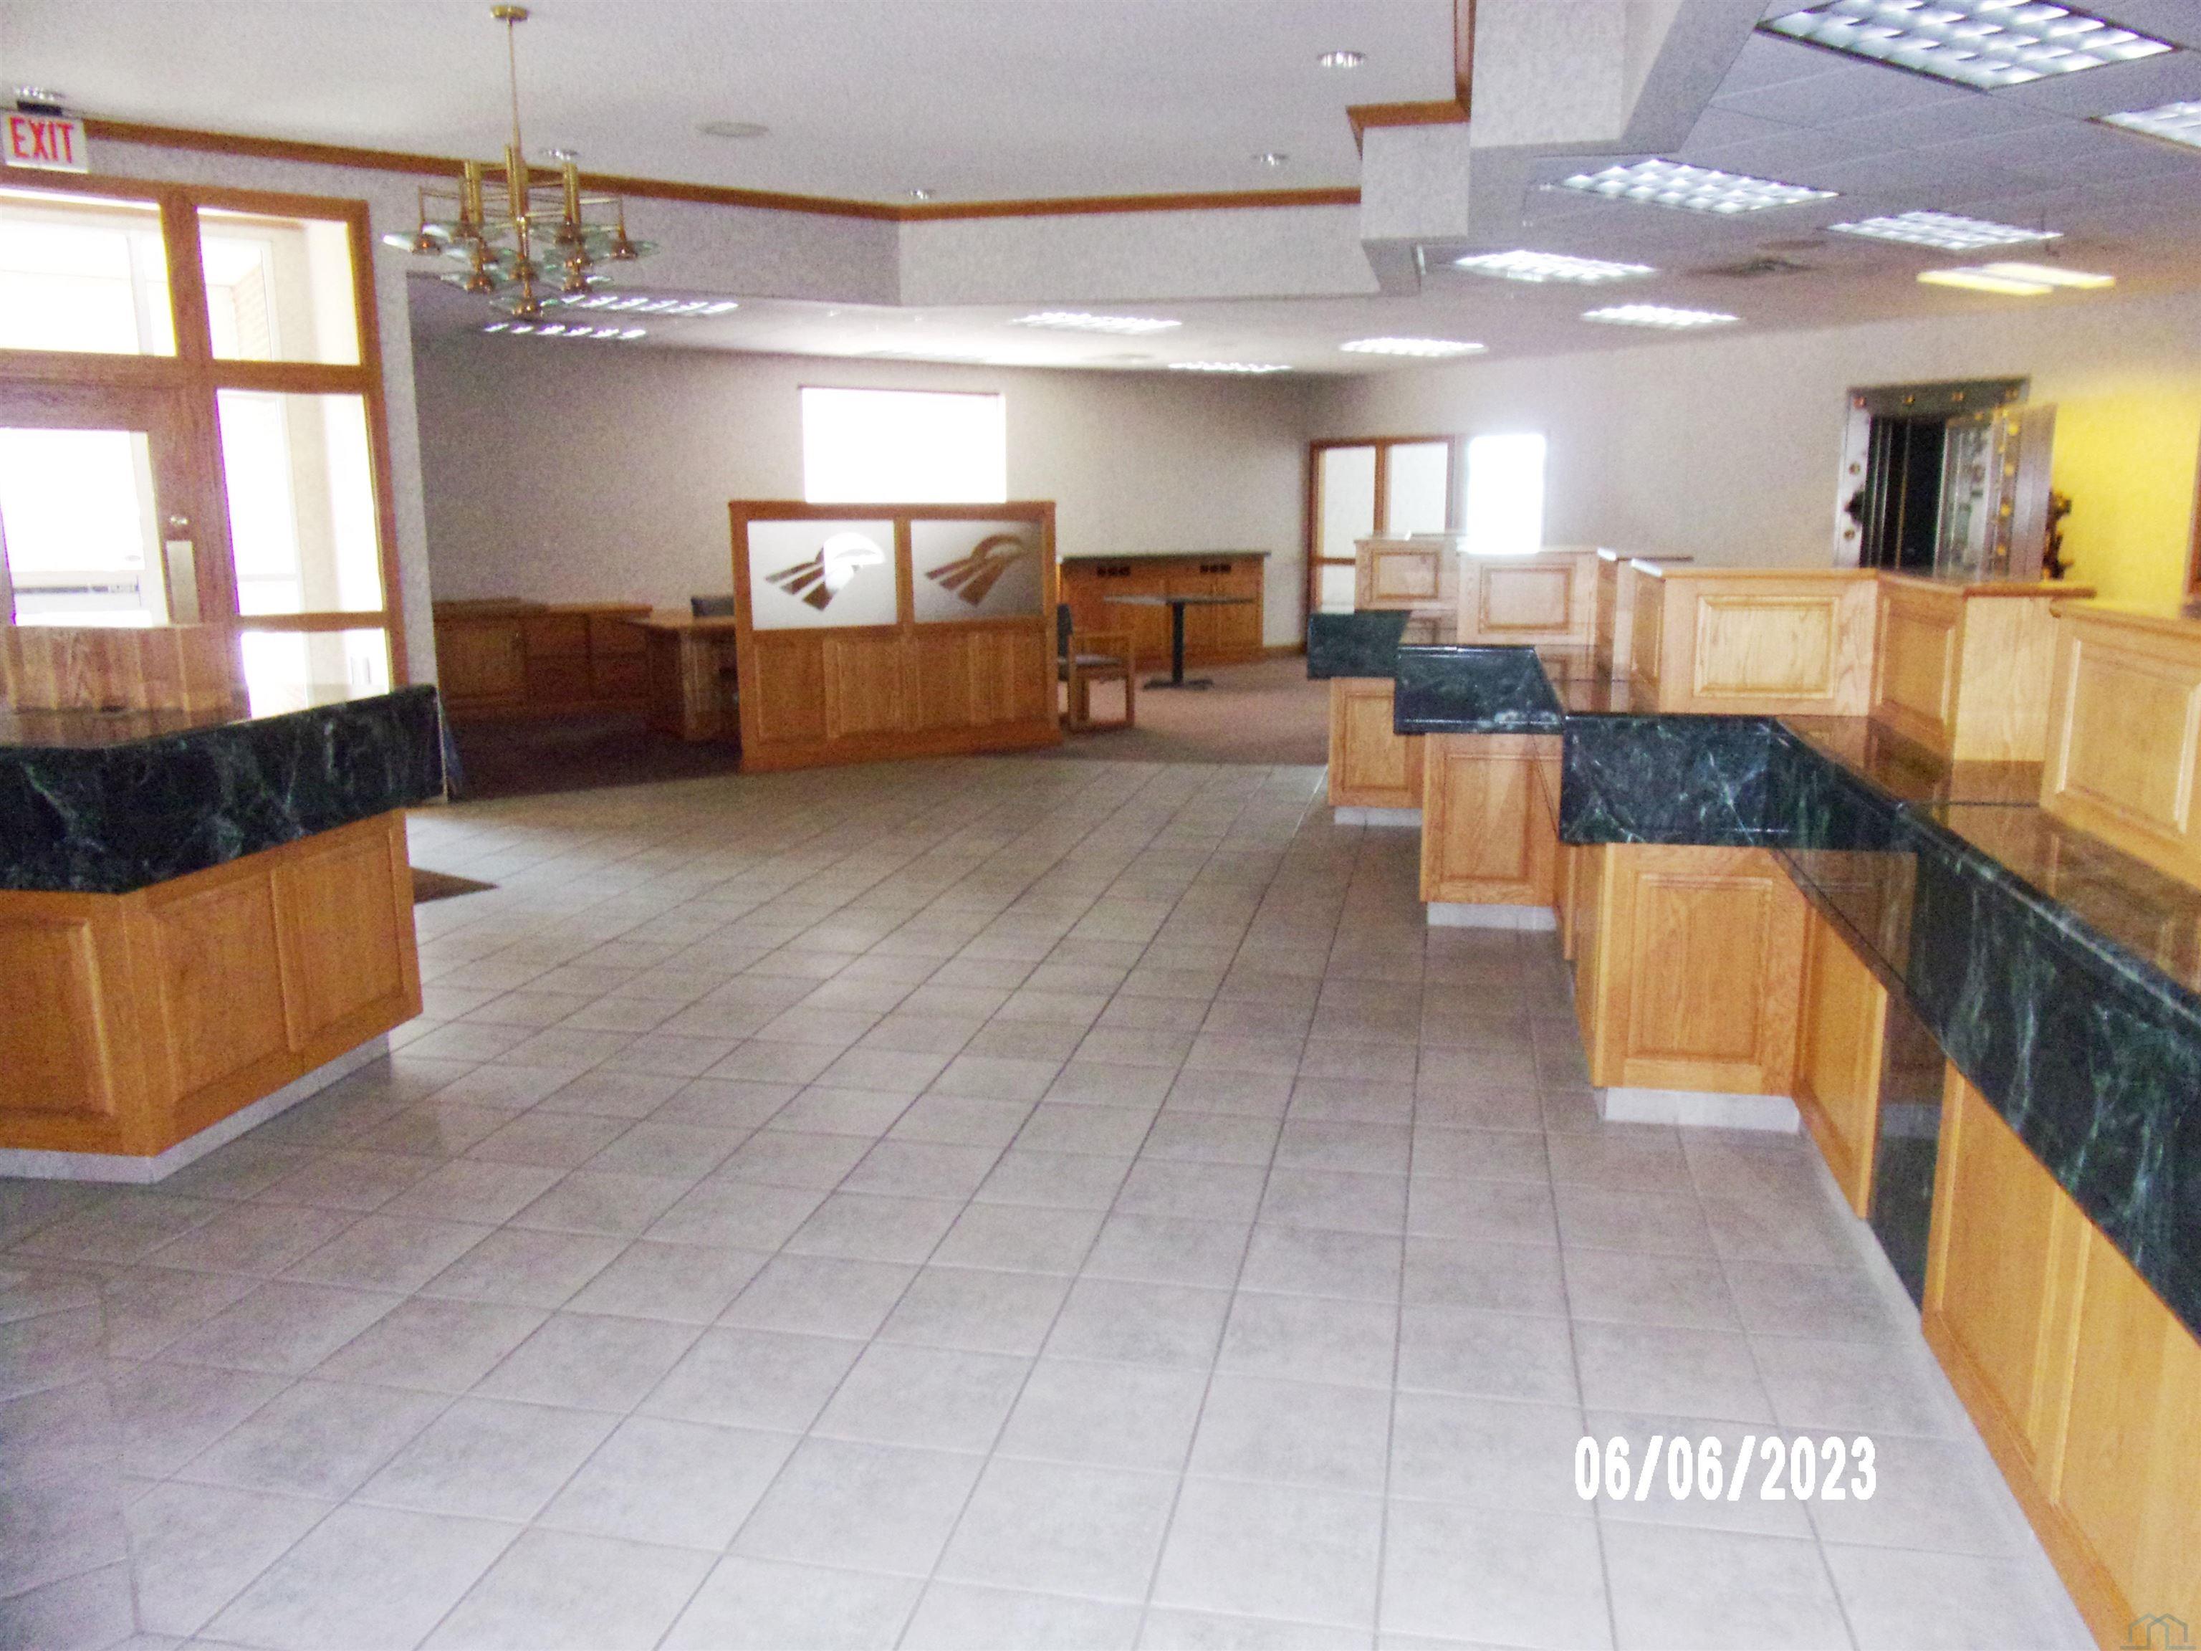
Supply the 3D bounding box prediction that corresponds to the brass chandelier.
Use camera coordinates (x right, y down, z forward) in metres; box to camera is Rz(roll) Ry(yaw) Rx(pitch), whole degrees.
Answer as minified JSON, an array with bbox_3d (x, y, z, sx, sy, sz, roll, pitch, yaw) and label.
[{"bbox_3d":[-2.108,-2.394,5.564,0.900,1.070,0.900,2,11,12],"label":"brass chandelier"}]

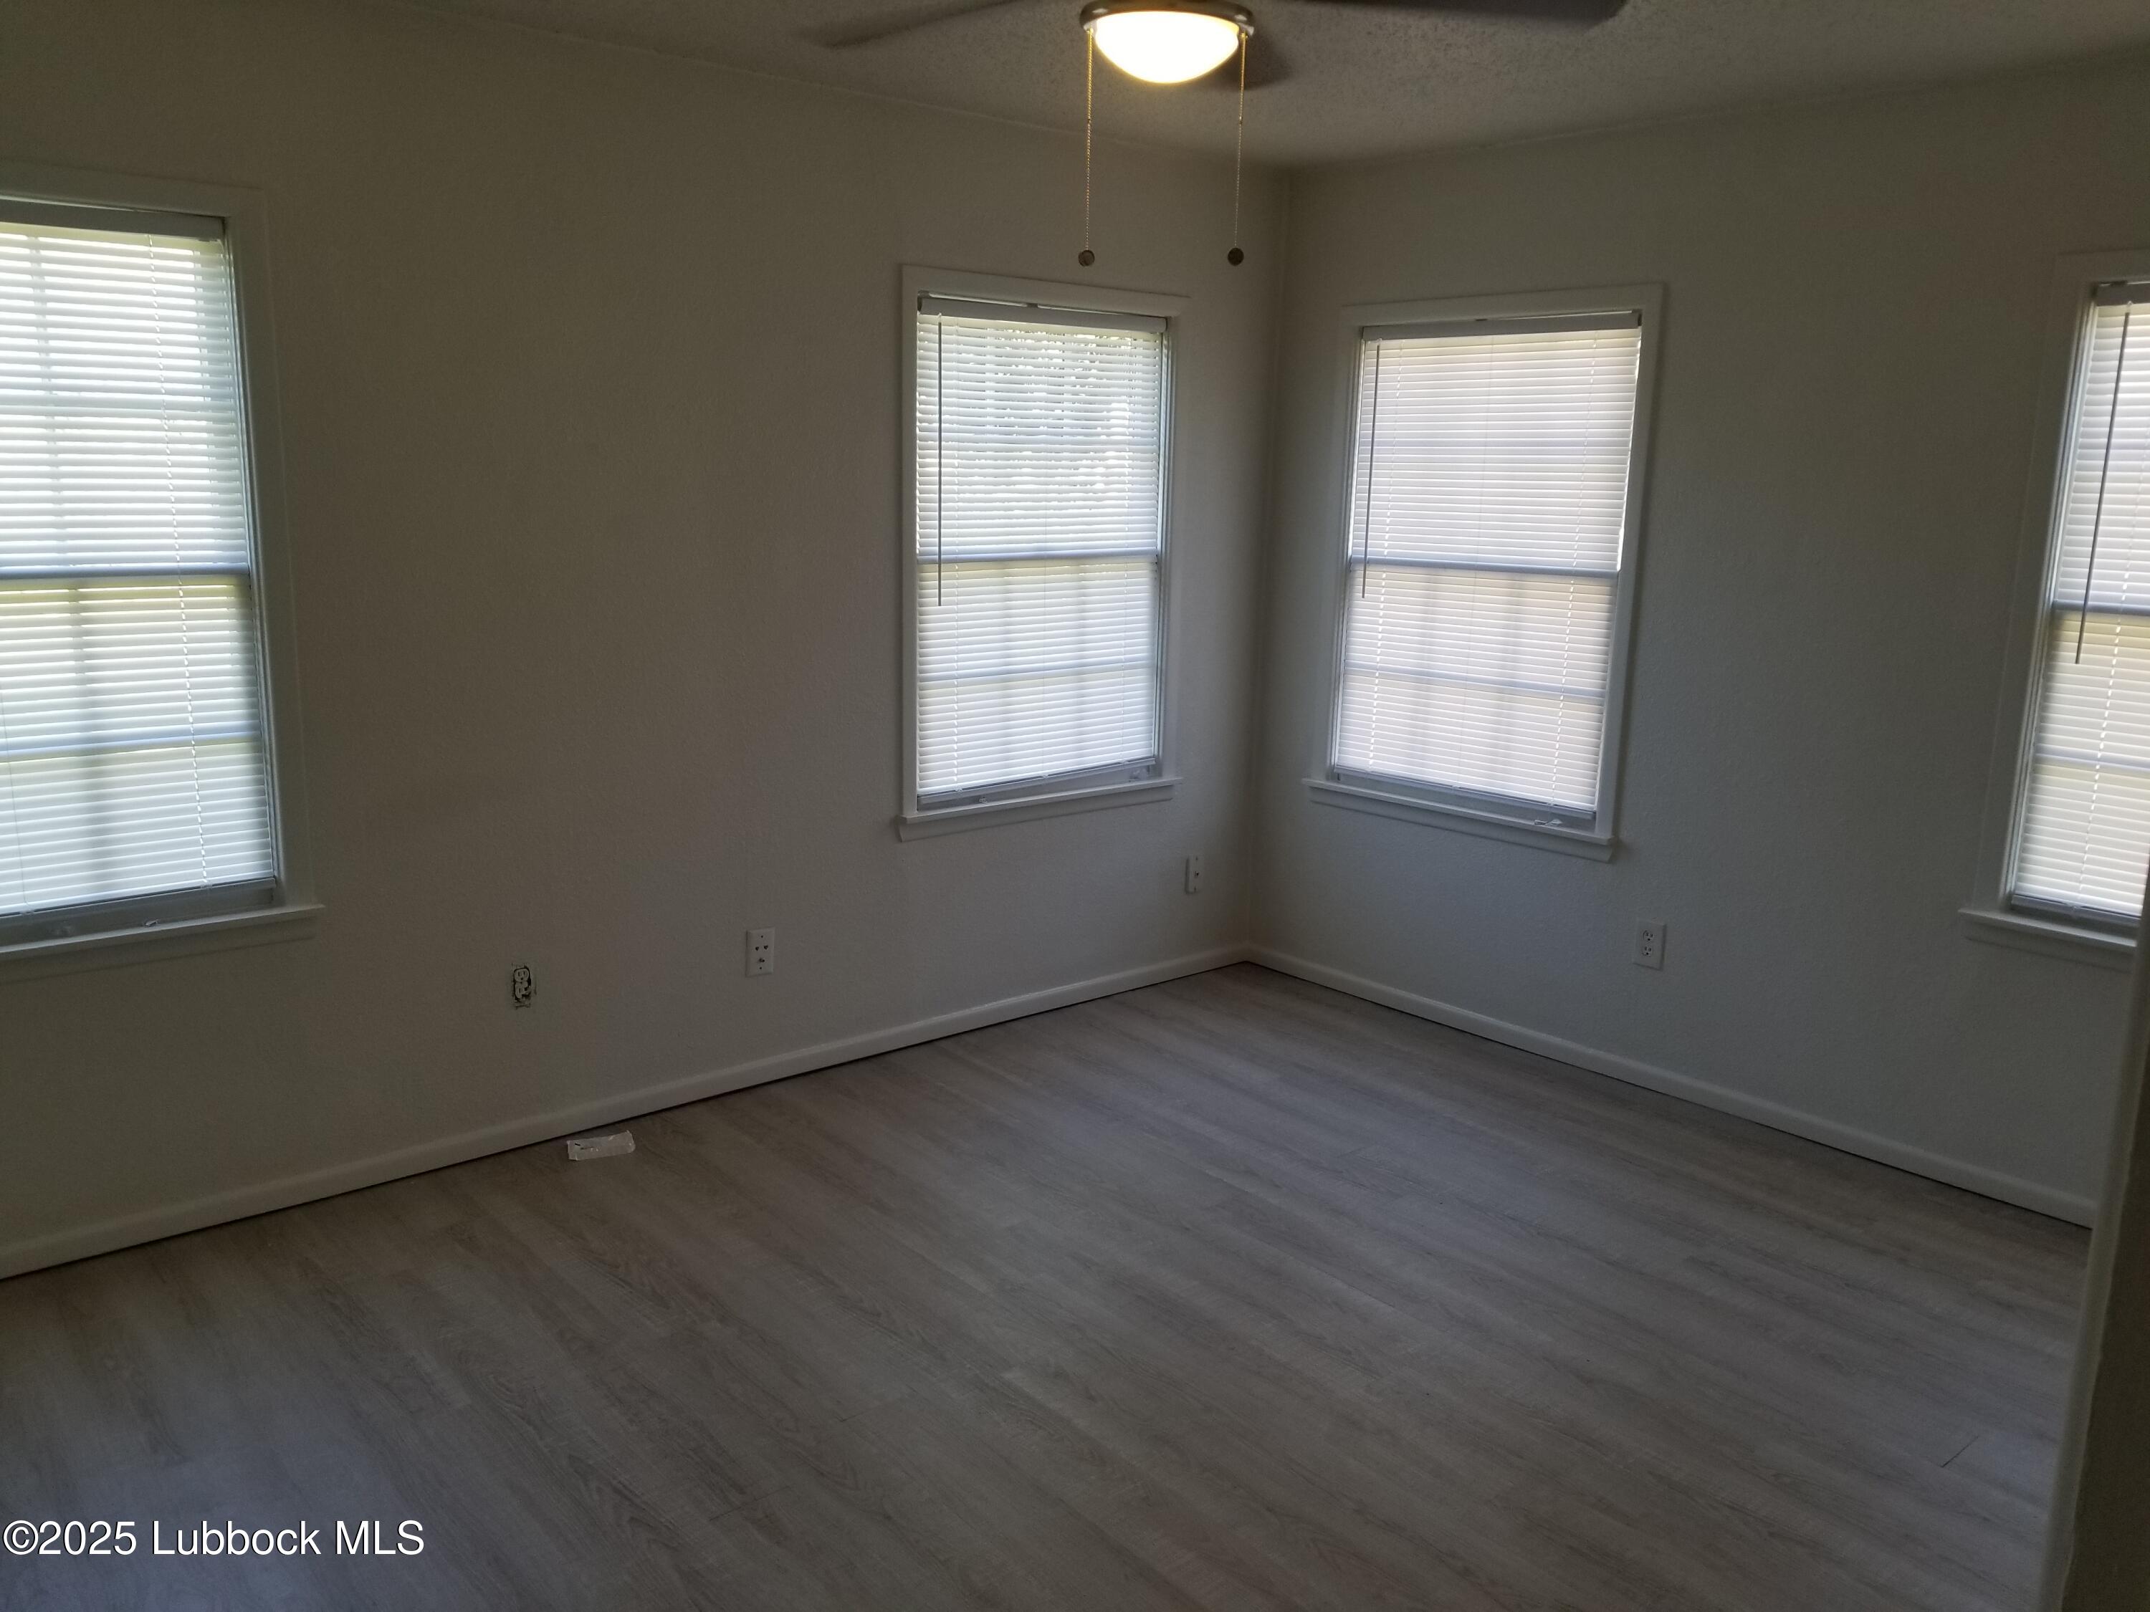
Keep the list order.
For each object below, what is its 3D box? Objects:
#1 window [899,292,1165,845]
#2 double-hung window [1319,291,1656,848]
[{"bbox_3d":[-0.075,-0.677,4.408,0.960,1.418,0.095,-9,15,-40],"label":"window"},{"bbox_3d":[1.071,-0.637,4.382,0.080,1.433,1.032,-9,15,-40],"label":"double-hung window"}]

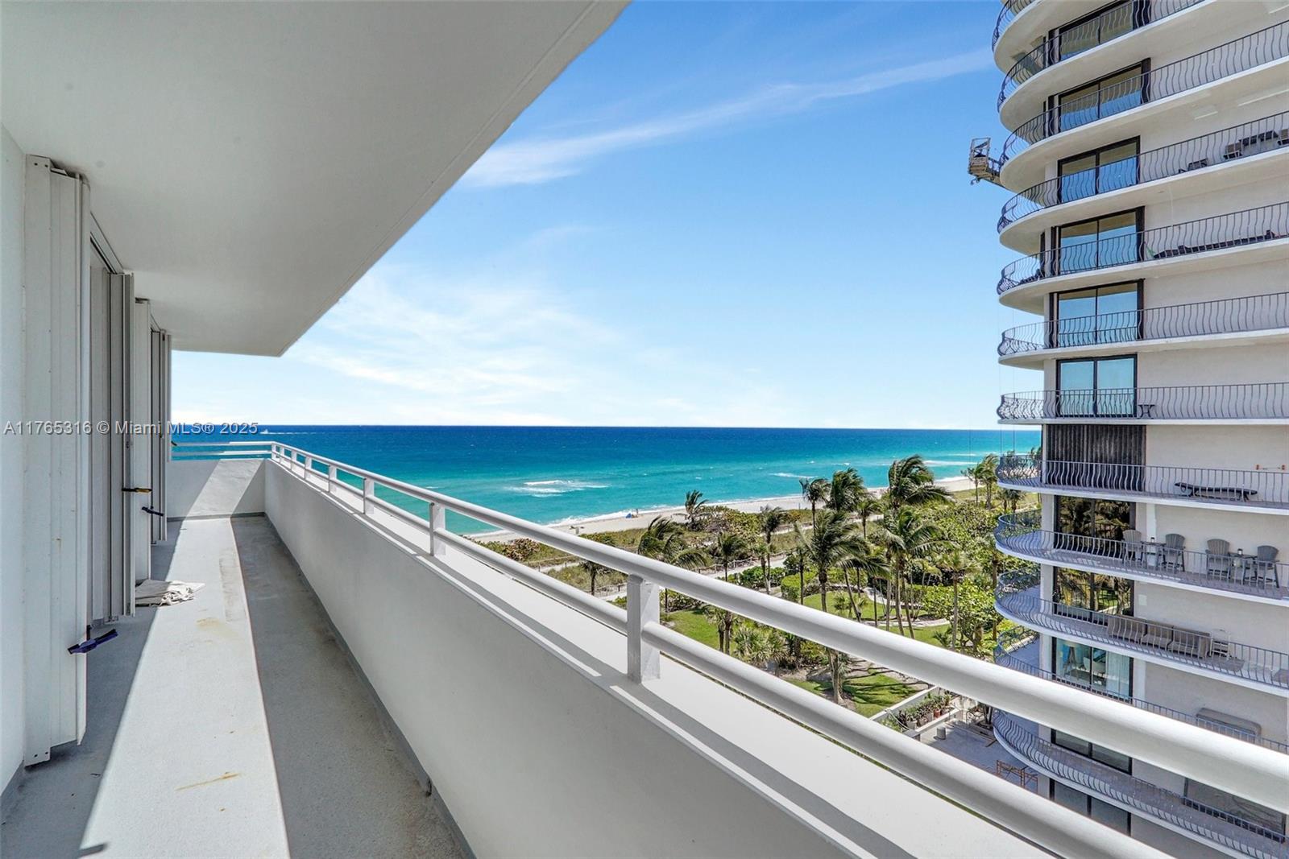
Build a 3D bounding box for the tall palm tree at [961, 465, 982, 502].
[{"bbox_3d":[67.300,11.300,118.000,4.500,8.400,4.500,0,0,0],"label":"tall palm tree"}]

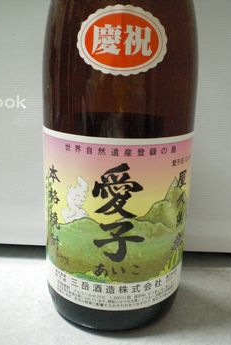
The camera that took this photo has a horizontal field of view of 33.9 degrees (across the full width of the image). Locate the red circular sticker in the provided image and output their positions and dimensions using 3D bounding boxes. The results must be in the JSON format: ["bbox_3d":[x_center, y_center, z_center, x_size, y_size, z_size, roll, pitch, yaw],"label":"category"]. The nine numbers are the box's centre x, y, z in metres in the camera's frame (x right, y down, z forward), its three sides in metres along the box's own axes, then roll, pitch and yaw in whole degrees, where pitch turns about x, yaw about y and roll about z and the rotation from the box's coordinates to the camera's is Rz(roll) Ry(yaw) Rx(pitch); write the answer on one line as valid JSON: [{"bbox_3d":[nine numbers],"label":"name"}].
[{"bbox_3d":[0.004,-0.071,0.206,0.050,0.037,0.007,0,12,0],"label":"red circular sticker"}]

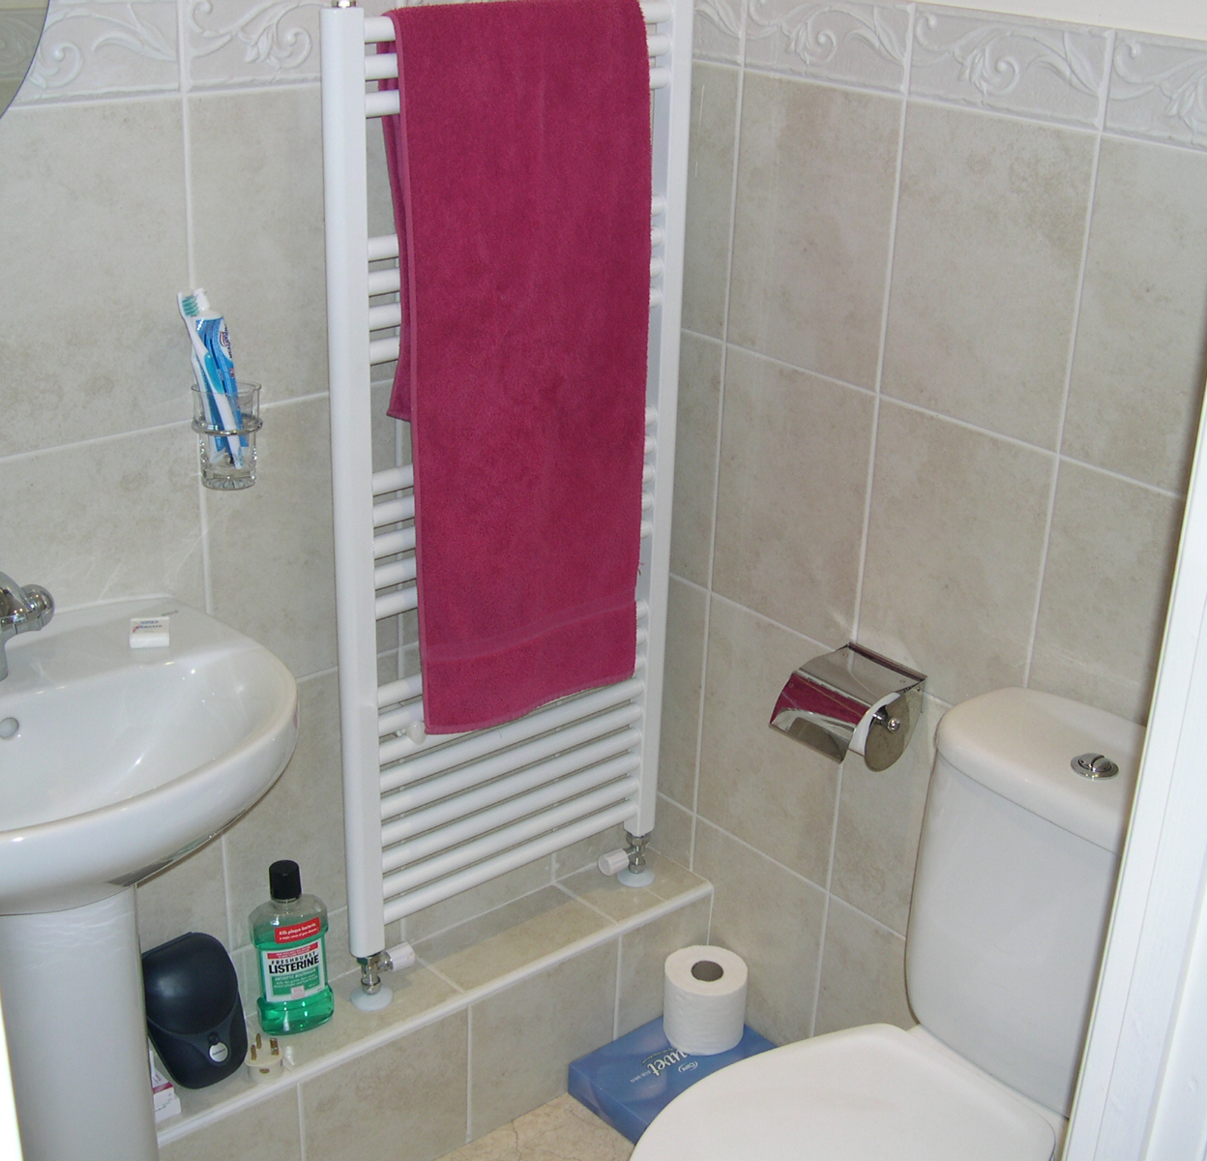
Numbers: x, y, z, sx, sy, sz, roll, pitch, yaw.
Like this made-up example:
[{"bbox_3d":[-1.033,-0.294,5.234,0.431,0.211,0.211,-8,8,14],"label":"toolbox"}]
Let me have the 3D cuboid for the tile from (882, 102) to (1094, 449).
[{"bbox_3d":[0.410,-0.330,1.822,0.010,0.335,0.250,-17,29,-37],"label":"tile"}]

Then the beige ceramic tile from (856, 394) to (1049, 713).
[{"bbox_3d":[0.399,-0.018,1.947,0.010,0.335,0.250,-17,29,-37],"label":"beige ceramic tile"}]

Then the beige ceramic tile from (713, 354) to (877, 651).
[{"bbox_3d":[0.234,-0.099,2.117,0.010,0.335,0.250,-17,29,-37],"label":"beige ceramic tile"}]

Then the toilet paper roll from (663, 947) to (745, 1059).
[{"bbox_3d":[0.142,0.589,2.381,0.115,0.103,0.115,2,23,-1],"label":"toilet paper roll"}]

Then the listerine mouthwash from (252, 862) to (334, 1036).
[{"bbox_3d":[-0.379,0.443,2.060,0.095,0.224,0.060,-9,26,-25],"label":"listerine mouthwash"}]

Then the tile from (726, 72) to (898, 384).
[{"bbox_3d":[0.246,-0.411,1.994,0.010,0.335,0.250,-17,29,-37],"label":"tile"}]

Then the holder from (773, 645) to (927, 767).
[{"bbox_3d":[0.289,0.161,2.031,0.135,0.110,0.127,-17,29,-37],"label":"holder"}]

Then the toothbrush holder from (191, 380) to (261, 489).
[{"bbox_3d":[-0.389,-0.152,1.756,0.070,0.101,0.080,-17,29,-37],"label":"toothbrush holder"}]

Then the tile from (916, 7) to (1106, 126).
[{"bbox_3d":[0.416,-0.530,1.751,0.011,0.099,0.250,-17,29,-37],"label":"tile"}]

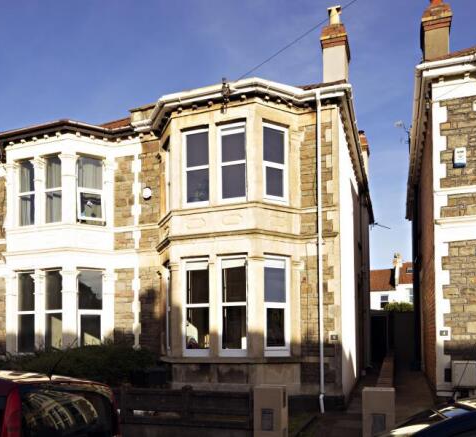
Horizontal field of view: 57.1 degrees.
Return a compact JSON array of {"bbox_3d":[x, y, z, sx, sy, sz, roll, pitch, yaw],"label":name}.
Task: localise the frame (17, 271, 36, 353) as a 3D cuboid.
[{"bbox_3d":[-5.867,2.579,12.122,0.698,2.274,0.120,0,0,19],"label":"frame"}]

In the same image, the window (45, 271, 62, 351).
[{"bbox_3d":[-4.995,2.489,11.830,0.665,2.219,0.120,0,0,19],"label":"window"}]

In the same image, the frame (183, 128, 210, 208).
[{"bbox_3d":[-1.000,-1.200,10.494,0.732,1.920,0.120,0,0,19],"label":"frame"}]

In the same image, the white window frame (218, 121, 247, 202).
[{"bbox_3d":[-0.132,-1.307,10.203,0.741,1.914,0.120,0,0,19],"label":"white window frame"}]

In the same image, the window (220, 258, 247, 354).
[{"bbox_3d":[-0.120,2.065,10.199,0.716,2.310,0.120,0,0,19],"label":"window"}]

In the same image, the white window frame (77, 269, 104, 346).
[{"bbox_3d":[-4.005,2.497,11.929,0.764,2.265,0.120,0,0,-29],"label":"white window frame"}]

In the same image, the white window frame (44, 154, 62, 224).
[{"bbox_3d":[-4.319,-0.680,10.250,0.600,1.660,0.120,-2,-4,20],"label":"white window frame"}]

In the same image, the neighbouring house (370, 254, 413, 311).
[{"bbox_3d":[13.516,6.000,38.000,6.500,7.000,6.500,0,0,19],"label":"neighbouring house"}]

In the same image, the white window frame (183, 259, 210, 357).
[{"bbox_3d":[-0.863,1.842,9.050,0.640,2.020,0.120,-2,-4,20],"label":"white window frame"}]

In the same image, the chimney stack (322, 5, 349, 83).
[{"bbox_3d":[2.679,-4.798,12.055,0.679,2.087,0.660,0,0,19],"label":"chimney stack"}]

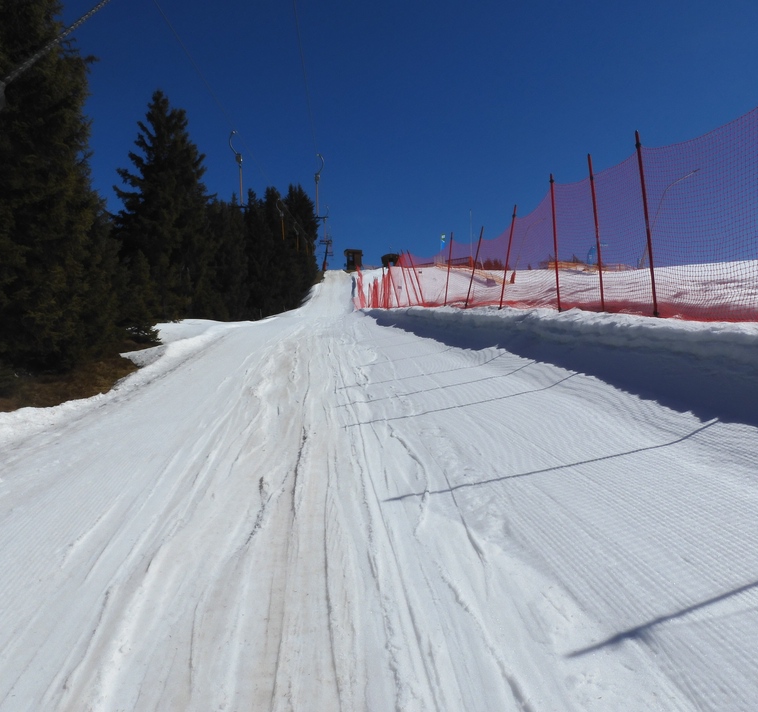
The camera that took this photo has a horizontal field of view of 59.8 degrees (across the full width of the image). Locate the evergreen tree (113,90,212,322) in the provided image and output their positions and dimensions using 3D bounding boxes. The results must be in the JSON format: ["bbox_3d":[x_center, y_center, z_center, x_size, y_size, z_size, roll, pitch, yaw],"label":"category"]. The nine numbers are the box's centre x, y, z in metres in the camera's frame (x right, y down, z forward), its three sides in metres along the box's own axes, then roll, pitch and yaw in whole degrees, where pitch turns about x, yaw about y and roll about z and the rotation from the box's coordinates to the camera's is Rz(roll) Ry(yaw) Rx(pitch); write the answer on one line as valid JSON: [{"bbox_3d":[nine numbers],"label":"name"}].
[{"bbox_3d":[-9.534,-6.540,29.000,4.500,10.400,4.500,-1,-2,0],"label":"evergreen tree"}]

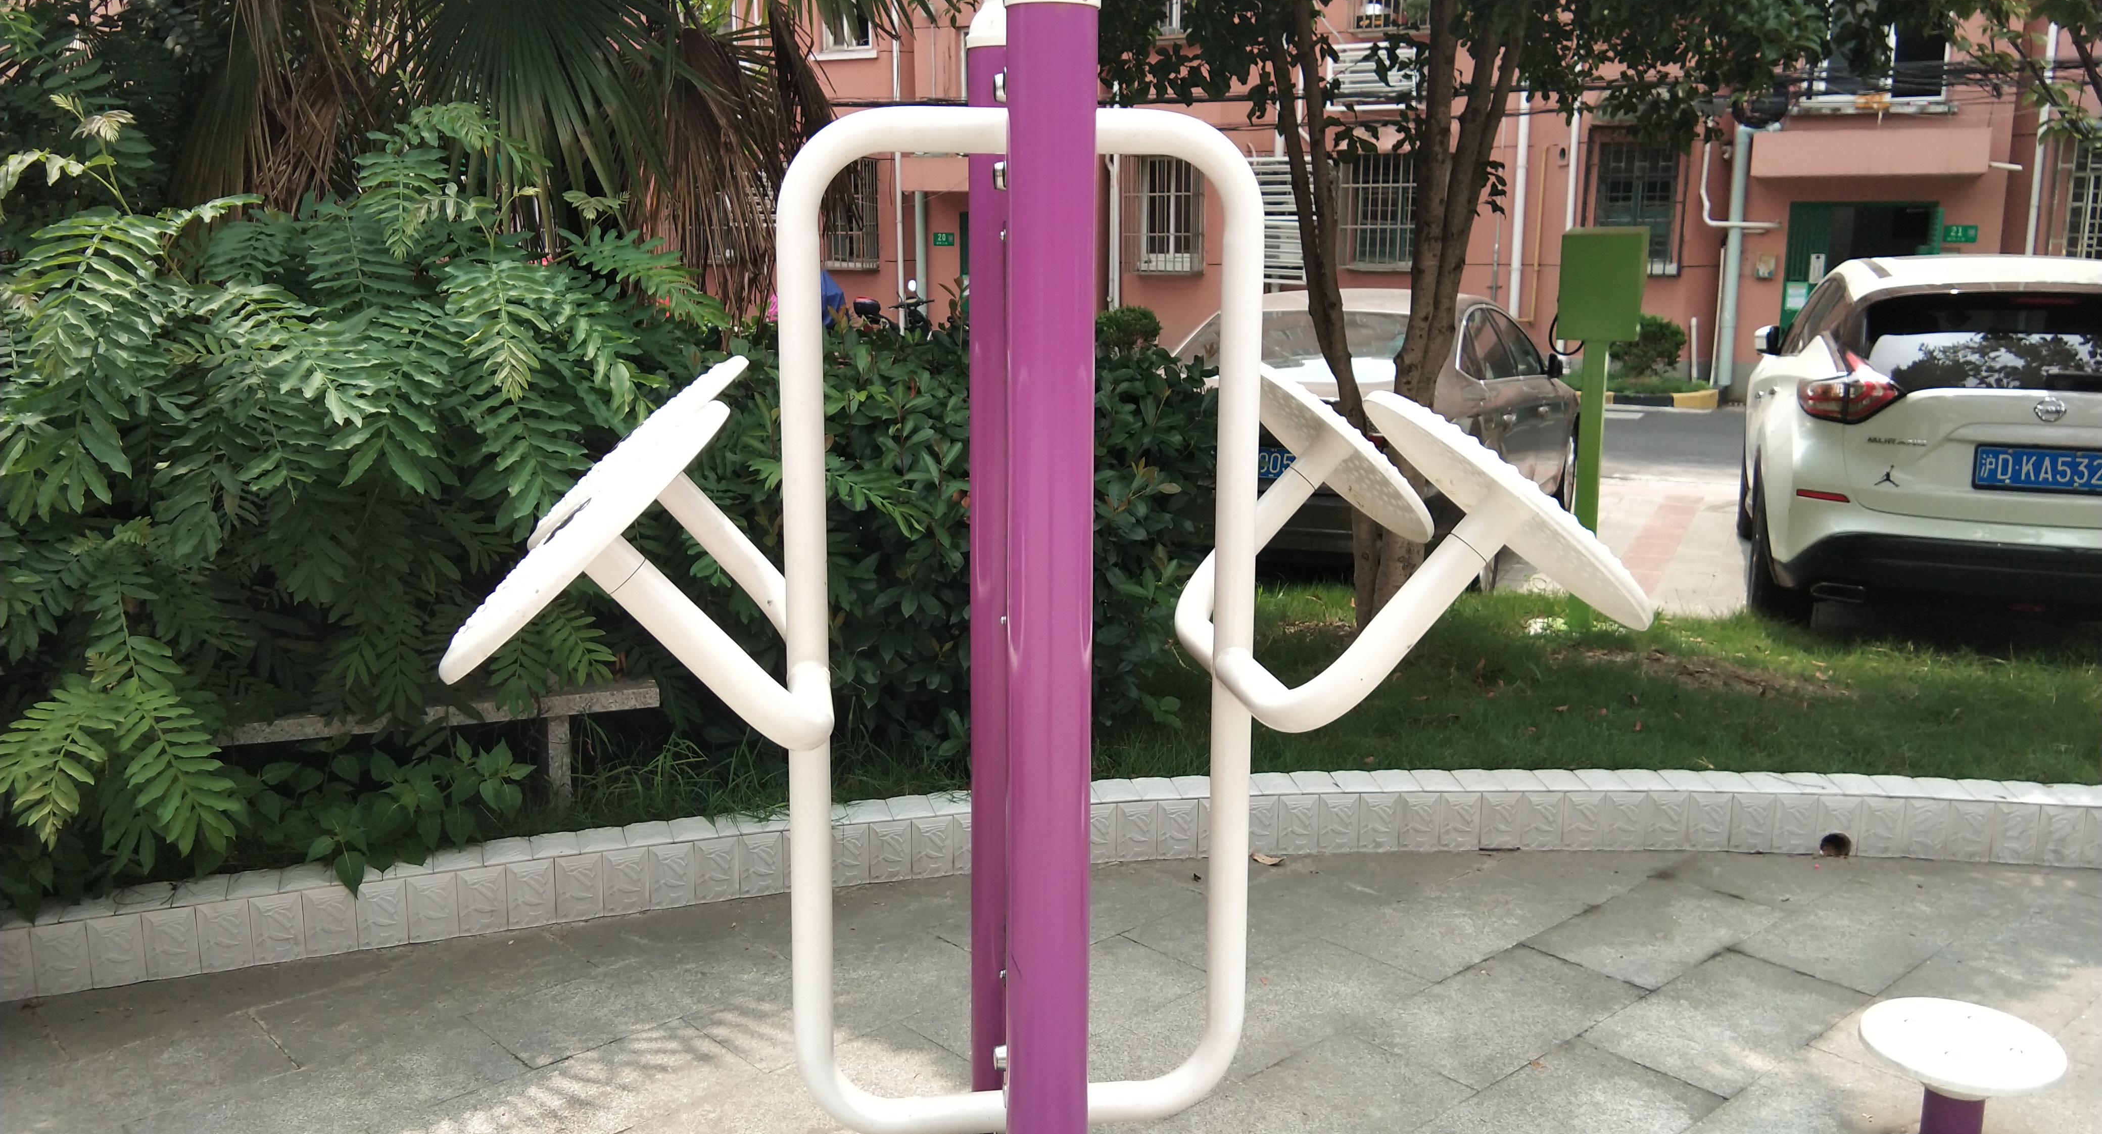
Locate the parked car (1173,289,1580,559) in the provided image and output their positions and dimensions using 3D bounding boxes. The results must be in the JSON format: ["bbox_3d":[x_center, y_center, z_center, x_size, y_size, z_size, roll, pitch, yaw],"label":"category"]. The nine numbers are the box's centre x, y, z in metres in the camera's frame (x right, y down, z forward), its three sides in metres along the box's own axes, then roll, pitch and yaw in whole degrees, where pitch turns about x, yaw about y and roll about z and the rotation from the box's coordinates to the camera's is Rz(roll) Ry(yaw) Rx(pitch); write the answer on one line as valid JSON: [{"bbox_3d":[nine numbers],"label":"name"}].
[{"bbox_3d":[1.693,-0.735,10.019,1.830,1.460,4.750,4,12,22],"label":"parked car"}]

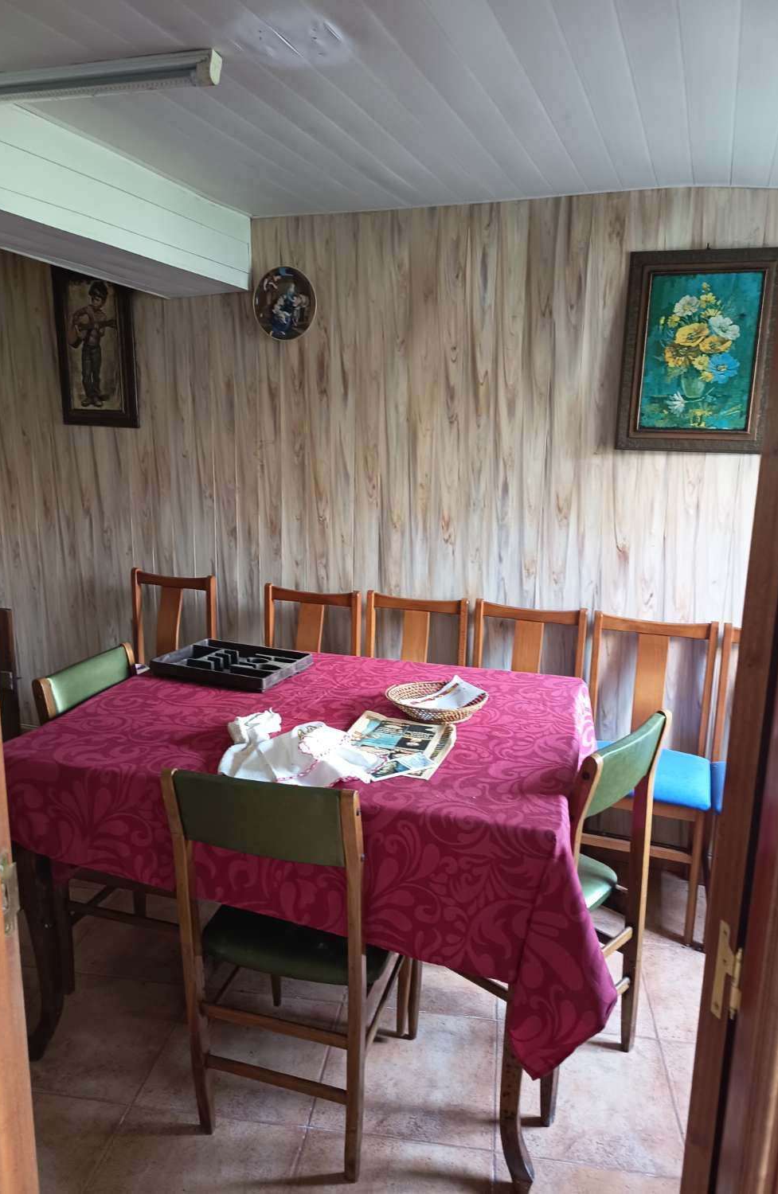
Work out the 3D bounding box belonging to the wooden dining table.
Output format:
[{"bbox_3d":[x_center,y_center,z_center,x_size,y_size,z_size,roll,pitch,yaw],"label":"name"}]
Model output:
[{"bbox_3d":[-0.160,0.671,2.177,1.249,0.782,0.987,4,13,15],"label":"wooden dining table"}]

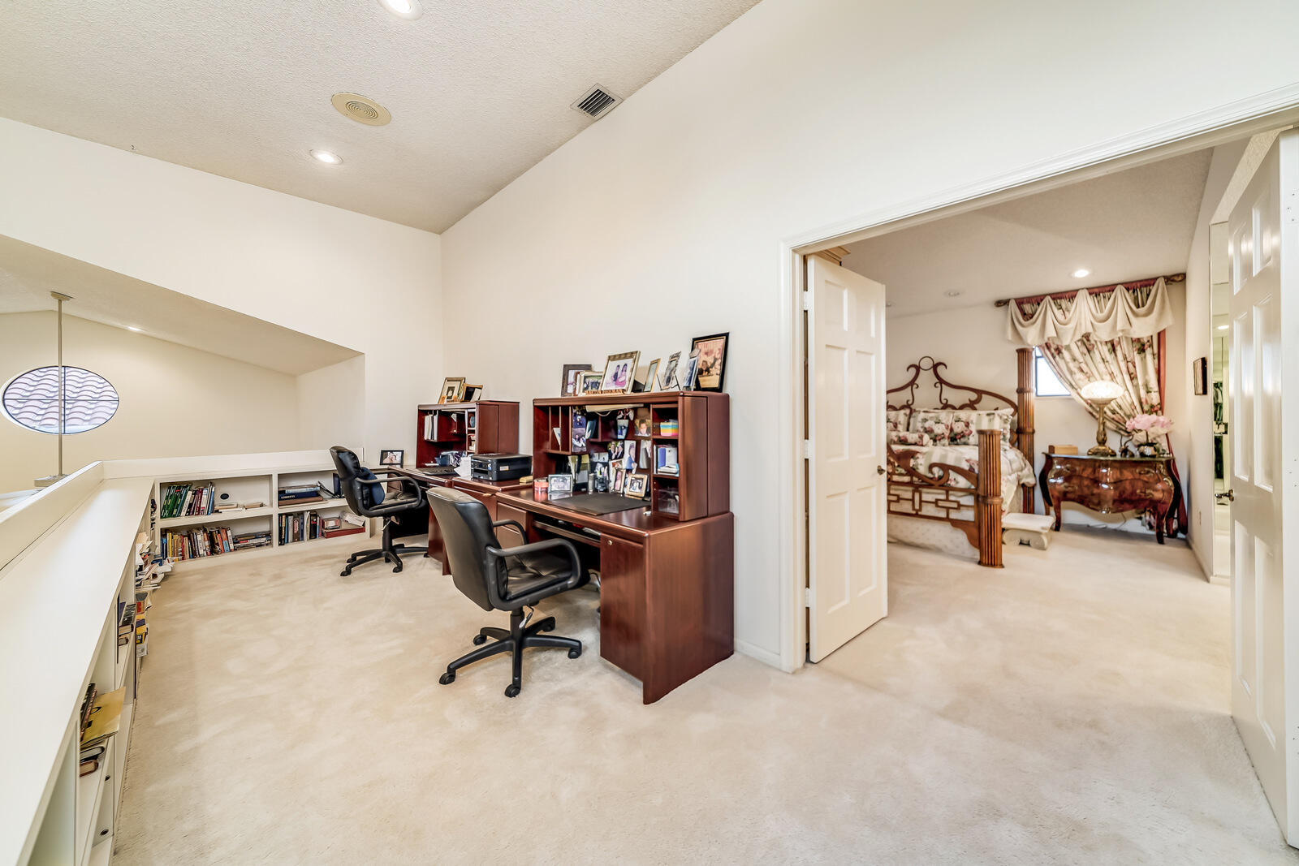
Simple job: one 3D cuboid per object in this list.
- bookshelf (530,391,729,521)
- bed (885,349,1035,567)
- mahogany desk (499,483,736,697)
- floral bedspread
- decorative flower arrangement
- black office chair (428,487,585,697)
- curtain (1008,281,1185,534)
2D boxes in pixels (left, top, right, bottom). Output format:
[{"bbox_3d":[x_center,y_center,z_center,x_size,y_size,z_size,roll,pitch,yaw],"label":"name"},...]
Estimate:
[{"bbox_3d":[-0.206,0.094,2.709,0.335,0.630,1.400,-2,2,-44],"label":"bookshelf"},{"bbox_3d":[2.900,0.040,4.990,2.270,2.010,2.150,-2,2,-43],"label":"bed"},{"bbox_3d":[-0.281,0.779,2.586,0.615,0.740,1.410,-2,2,-44],"label":"mahogany desk"},{"bbox_3d":[2.831,0.359,4.904,1.650,0.500,2.100,-2,2,-43],"label":"floral bedspread"},{"bbox_3d":[4.938,0.027,4.287,0.300,0.430,0.320,-2,2,-43],"label":"decorative flower arrangement"},{"bbox_3d":[-0.720,0.710,2.226,0.680,0.910,0.640,-1,2,-30],"label":"black office chair"},{"bbox_3d":[4.754,-0.259,4.708,0.230,2.480,1.310,-2,2,-43],"label":"curtain"}]

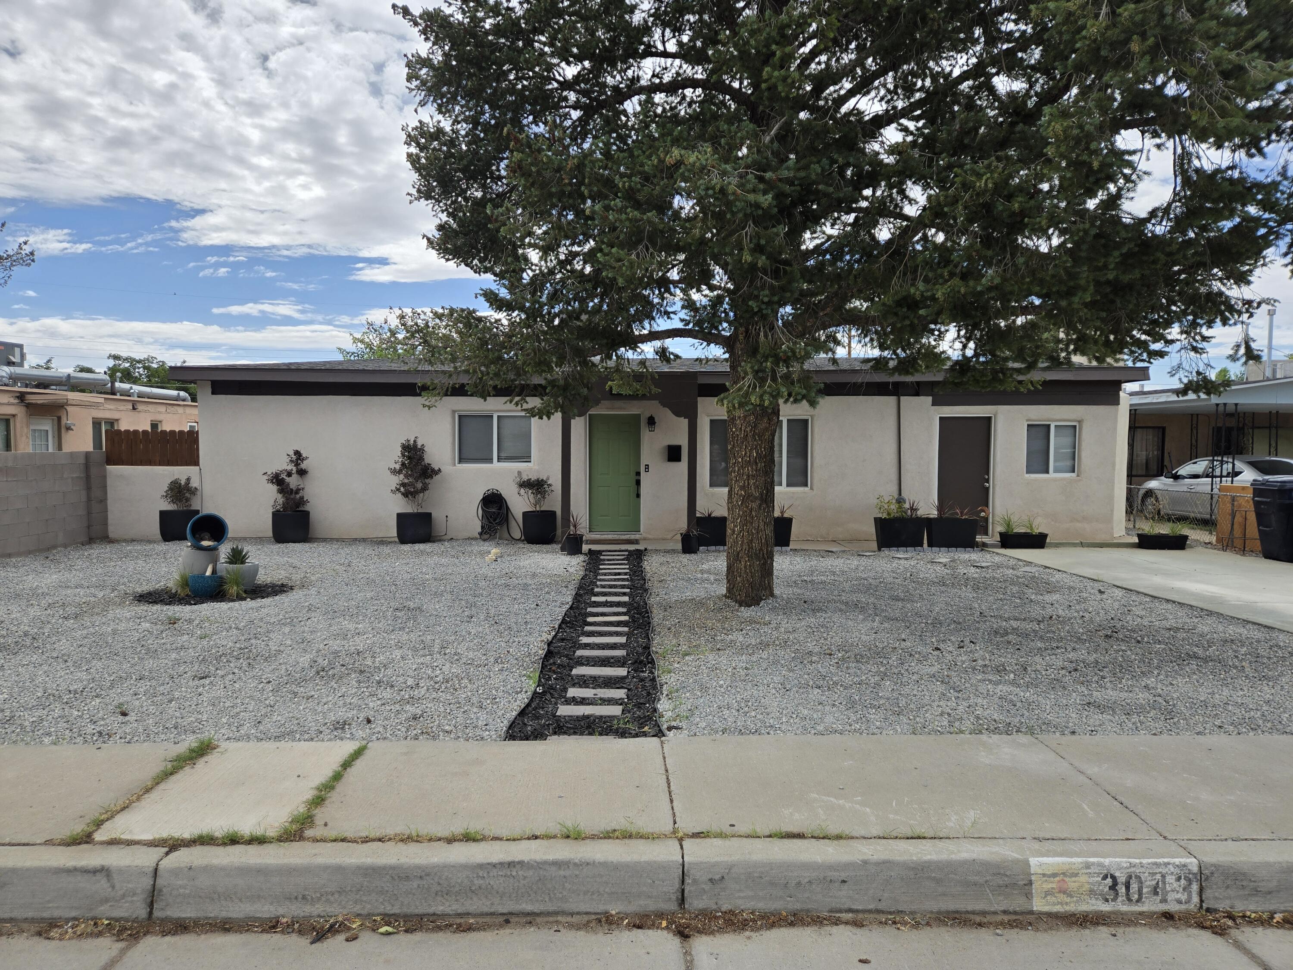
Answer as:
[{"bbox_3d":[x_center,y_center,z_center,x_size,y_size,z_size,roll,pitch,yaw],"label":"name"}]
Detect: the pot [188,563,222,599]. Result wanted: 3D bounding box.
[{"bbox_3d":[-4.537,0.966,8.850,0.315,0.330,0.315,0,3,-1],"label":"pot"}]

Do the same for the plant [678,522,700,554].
[{"bbox_3d":[0.632,0.777,12.800,0.340,0.480,0.340,0,3,-1],"label":"plant"}]

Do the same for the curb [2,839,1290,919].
[{"bbox_3d":[0.002,1.432,3.170,4.800,0.200,0.180,0,3,-1],"label":"curb"}]

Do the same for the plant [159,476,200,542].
[{"bbox_3d":[-7.608,0.389,14.000,0.600,1.070,0.580,0,3,-1],"label":"plant"}]

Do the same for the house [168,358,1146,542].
[{"bbox_3d":[0.250,-0.798,17.200,15.600,3.200,7.400,0,3,-1],"label":"house"}]

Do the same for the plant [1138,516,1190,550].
[{"bbox_3d":[8.231,0.762,13.700,0.700,0.530,0.300,0,3,-1],"label":"plant"}]

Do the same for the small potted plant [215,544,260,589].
[{"bbox_3d":[-4.429,0.881,9.300,0.420,0.480,0.420,0,3,-1],"label":"small potted plant"}]

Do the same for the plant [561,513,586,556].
[{"bbox_3d":[-1.079,0.704,12.750,0.360,0.630,0.360,0,3,-1],"label":"plant"}]

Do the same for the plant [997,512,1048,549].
[{"bbox_3d":[6.030,0.725,13.750,0.720,0.600,0.300,0,3,-1],"label":"plant"}]

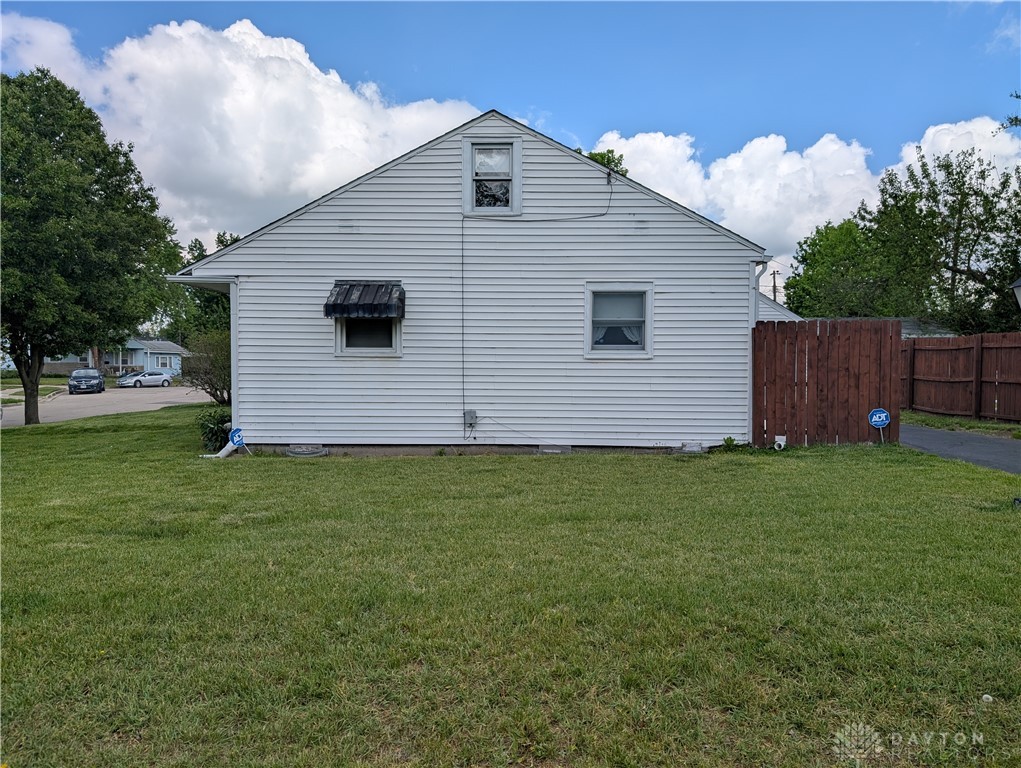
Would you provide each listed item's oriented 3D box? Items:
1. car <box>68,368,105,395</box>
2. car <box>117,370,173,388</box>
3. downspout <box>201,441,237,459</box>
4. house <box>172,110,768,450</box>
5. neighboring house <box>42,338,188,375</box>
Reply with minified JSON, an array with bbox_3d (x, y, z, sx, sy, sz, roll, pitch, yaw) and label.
[{"bbox_3d":[-28.087,-0.202,47.176,1.830,1.670,4.450,0,2,-26],"label":"car"},{"bbox_3d":[-31.378,-0.387,61.000,1.760,1.440,4.500,1,2,28],"label":"car"},{"bbox_3d":[-4.107,0.924,10.000,0.550,0.270,0.160,0,2,-9],"label":"downspout"},{"bbox_3d":[-0.537,-1.587,15.250,8.600,4.880,10.200,0,2,0],"label":"house"},{"bbox_3d":[-39.451,-2.633,68.380,8.200,4.000,12.600,2,2,41],"label":"neighboring house"}]

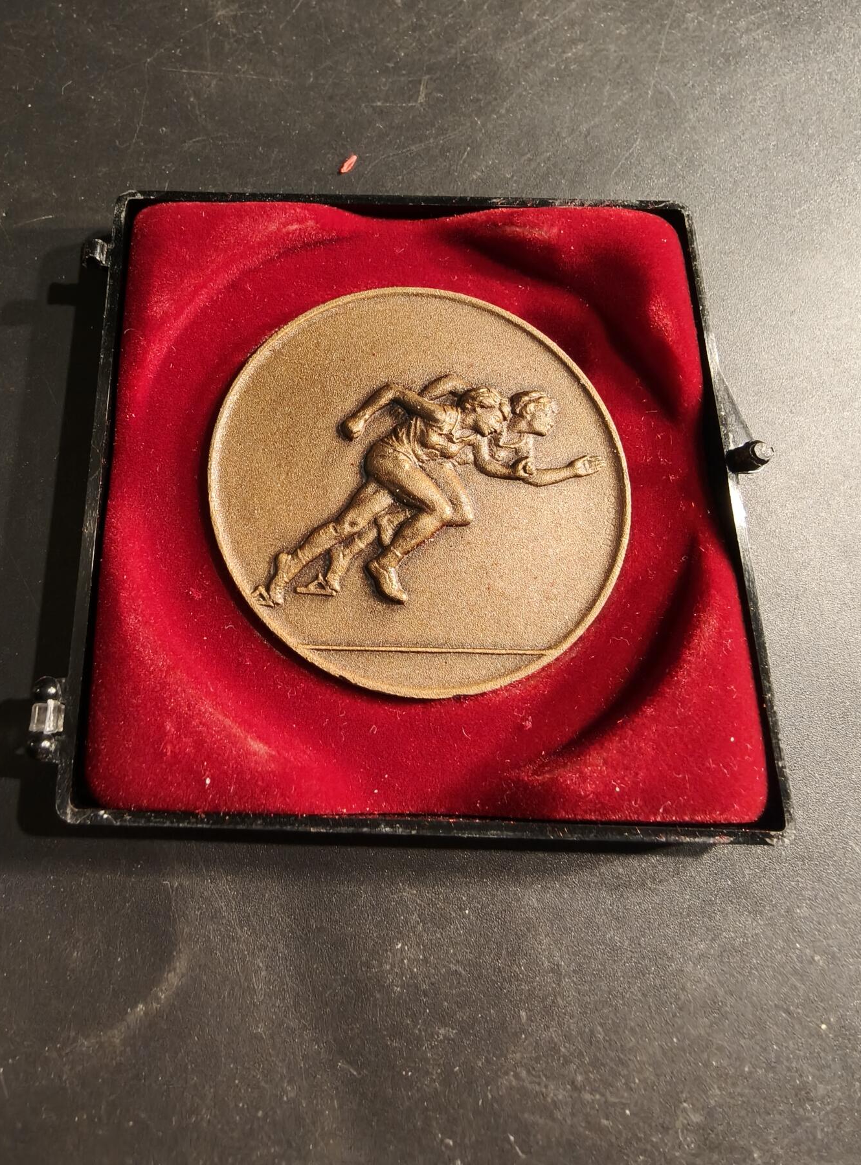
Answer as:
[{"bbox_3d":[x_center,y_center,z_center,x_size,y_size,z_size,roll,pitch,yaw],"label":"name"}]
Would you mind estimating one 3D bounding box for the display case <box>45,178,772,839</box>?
[{"bbox_3d":[-0.001,-0.013,0.113,0.086,0.010,0.088,1,73,-2],"label":"display case"}]

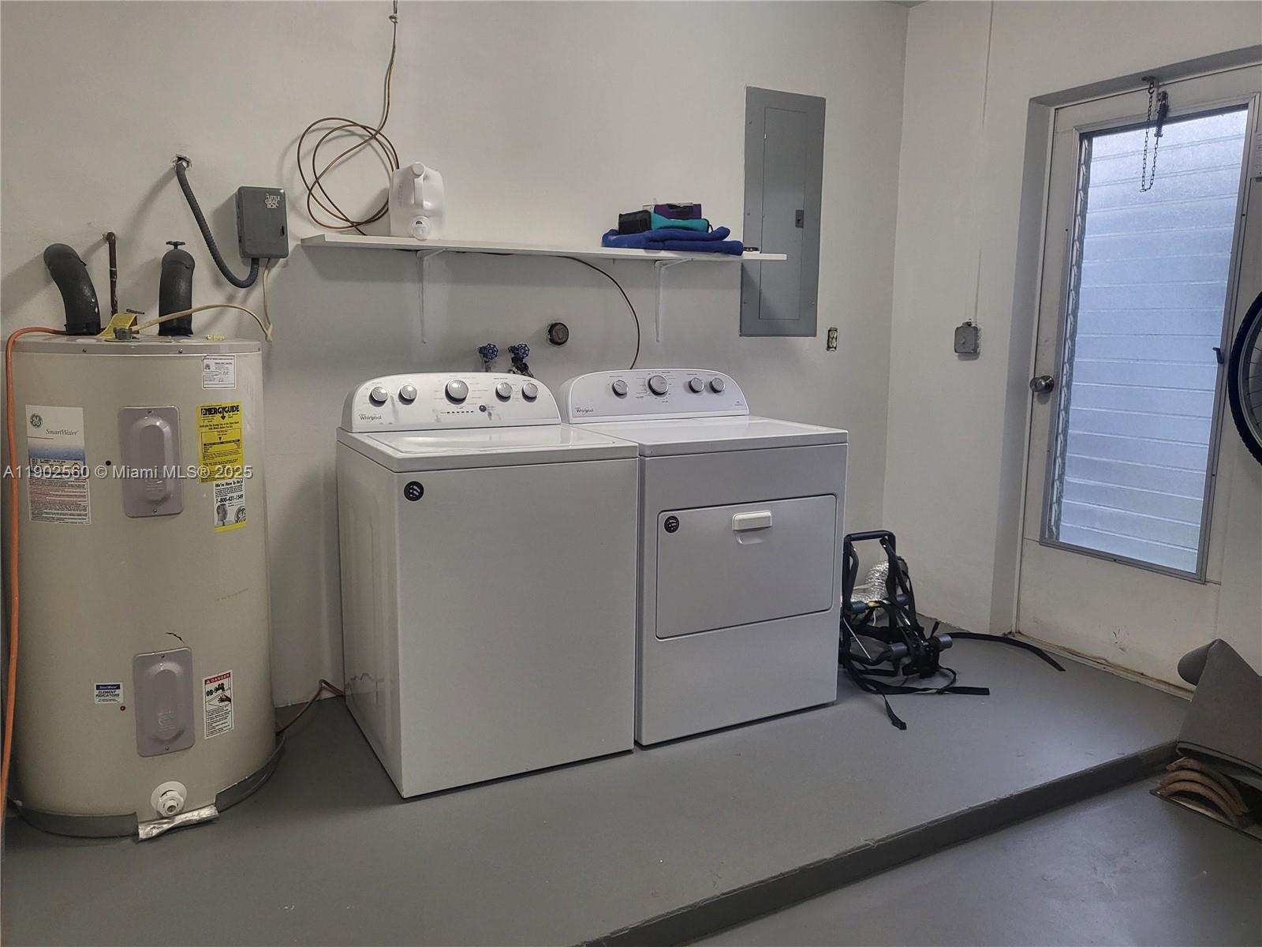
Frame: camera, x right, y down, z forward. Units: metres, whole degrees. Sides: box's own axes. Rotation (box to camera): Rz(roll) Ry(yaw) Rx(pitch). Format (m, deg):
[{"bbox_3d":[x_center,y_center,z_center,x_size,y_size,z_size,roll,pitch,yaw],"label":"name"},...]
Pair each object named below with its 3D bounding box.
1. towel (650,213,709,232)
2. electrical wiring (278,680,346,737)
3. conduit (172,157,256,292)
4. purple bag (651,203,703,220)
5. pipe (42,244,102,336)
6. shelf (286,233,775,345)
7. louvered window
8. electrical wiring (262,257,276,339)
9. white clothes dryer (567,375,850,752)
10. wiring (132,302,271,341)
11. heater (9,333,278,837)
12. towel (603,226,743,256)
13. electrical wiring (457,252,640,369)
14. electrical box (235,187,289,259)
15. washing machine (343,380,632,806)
[{"bbox_3d":[0.143,-0.886,3.373,0.233,0.069,0.168,-4,10,-28],"label":"towel"},{"bbox_3d":[-1.017,0.734,3.018,0.240,0.090,0.220,-4,10,-27],"label":"electrical wiring"},{"bbox_3d":[-1.210,-0.725,2.778,0.225,0.358,0.090,-4,10,-27],"label":"conduit"},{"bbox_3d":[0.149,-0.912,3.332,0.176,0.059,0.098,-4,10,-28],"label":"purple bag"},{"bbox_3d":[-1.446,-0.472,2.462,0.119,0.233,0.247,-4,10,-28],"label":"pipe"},{"bbox_3d":[-0.227,-0.601,3.224,1.650,0.313,0.240,-4,10,-27],"label":"shelf"},{"bbox_3d":[1.770,-0.445,3.316,0.059,1.534,0.619,-4,10,-28],"label":"louvered window"},{"bbox_3d":[-1.097,-0.531,2.868,0.042,0.232,0.050,-4,10,-27],"label":"electrical wiring"},{"bbox_3d":[0.200,0.212,3.203,0.735,1.087,0.713,-4,10,-28],"label":"white clothes dryer"},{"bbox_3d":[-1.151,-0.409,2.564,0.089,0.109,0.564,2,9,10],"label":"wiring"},{"bbox_3d":[-1.310,0.246,2.547,0.630,1.190,0.630,-5,11,-33],"label":"heater"},{"bbox_3d":[0.133,-0.820,3.339,0.500,0.100,0.205,-4,10,-27],"label":"towel"},{"bbox_3d":[-0.269,-0.565,3.360,0.699,0.416,0.040,-4,10,-28],"label":"electrical wiring"},{"bbox_3d":[-1.110,-0.753,2.858,0.131,0.204,0.081,-4,10,-28],"label":"electrical box"},{"bbox_3d":[-0.455,0.257,2.886,0.695,1.087,0.700,-4,10,-28],"label":"washing machine"}]

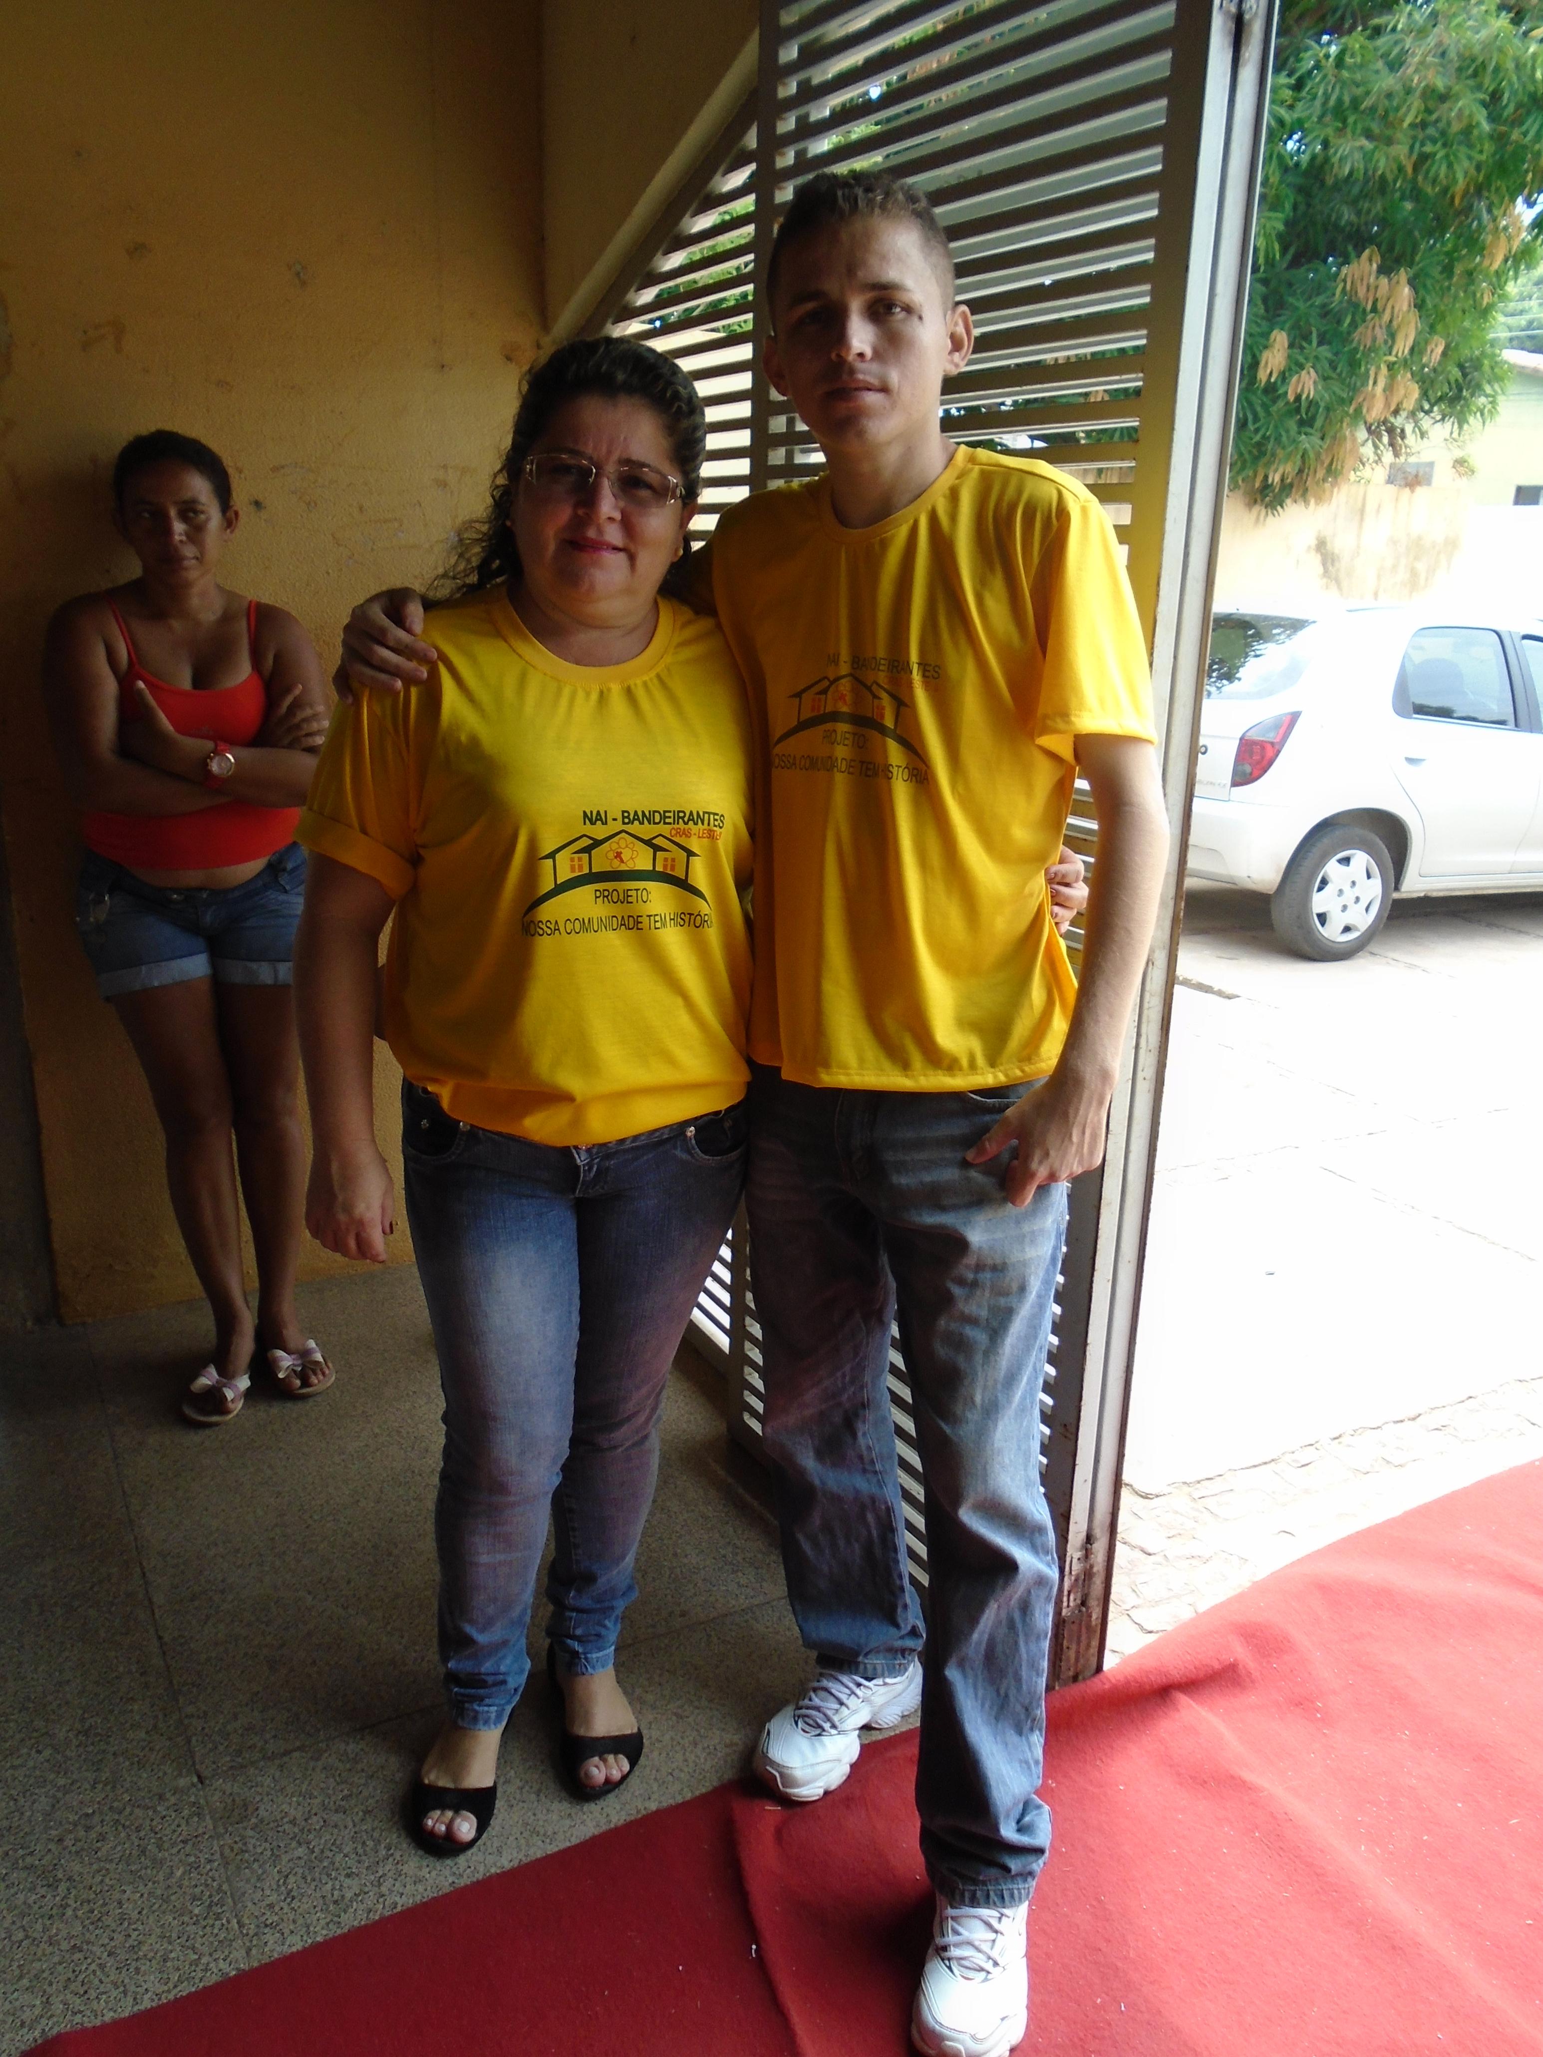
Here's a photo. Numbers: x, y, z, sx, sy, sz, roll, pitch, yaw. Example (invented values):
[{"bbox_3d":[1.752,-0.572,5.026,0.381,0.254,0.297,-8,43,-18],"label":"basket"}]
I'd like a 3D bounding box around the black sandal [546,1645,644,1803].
[{"bbox_3d":[-0.225,0.828,1.886,0.098,0.075,0.245,-3,17,-13],"label":"black sandal"}]

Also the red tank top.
[{"bbox_3d":[-0.937,-0.479,2.506,0.345,0.420,0.240,-5,18,-20],"label":"red tank top"}]

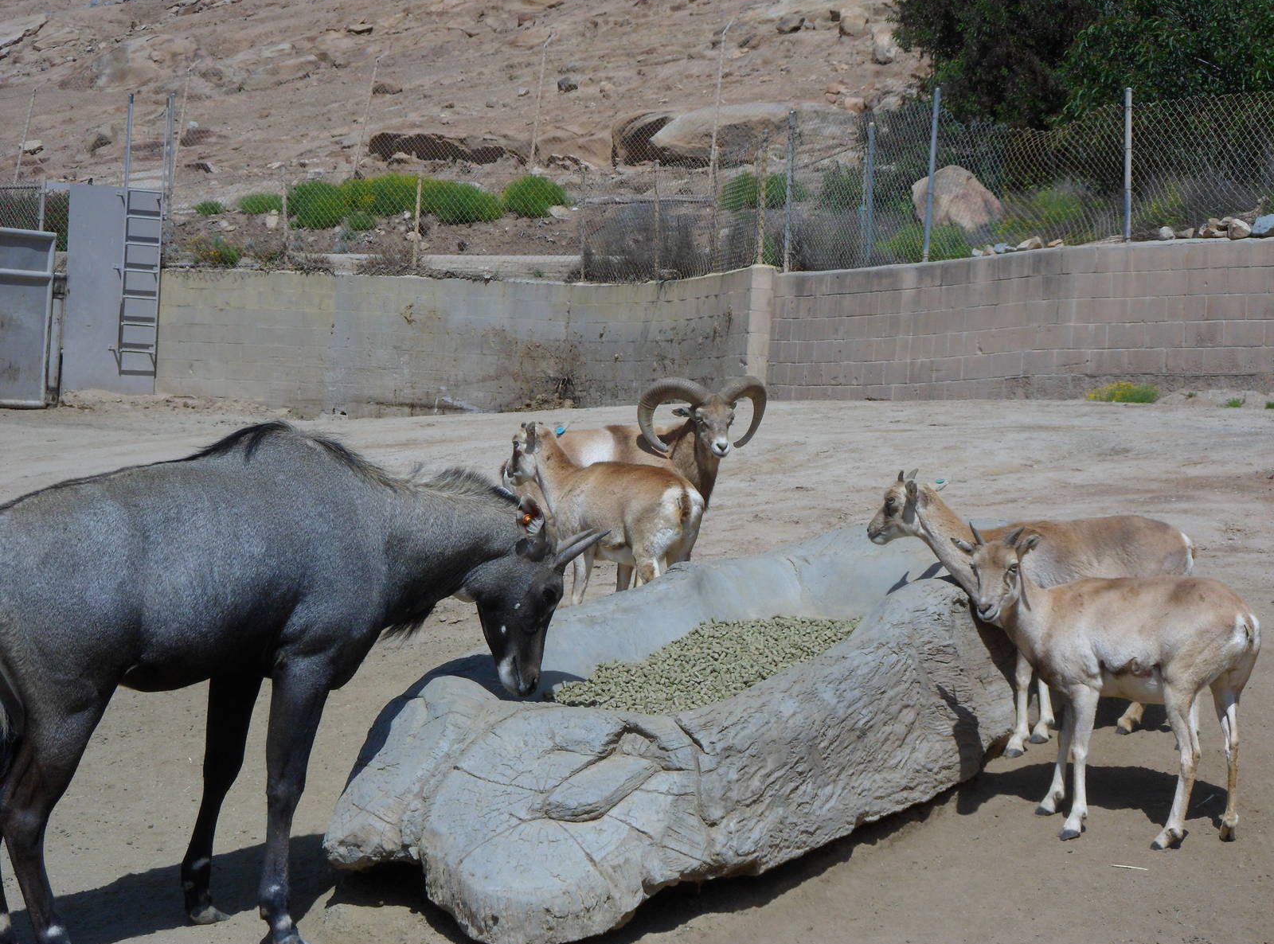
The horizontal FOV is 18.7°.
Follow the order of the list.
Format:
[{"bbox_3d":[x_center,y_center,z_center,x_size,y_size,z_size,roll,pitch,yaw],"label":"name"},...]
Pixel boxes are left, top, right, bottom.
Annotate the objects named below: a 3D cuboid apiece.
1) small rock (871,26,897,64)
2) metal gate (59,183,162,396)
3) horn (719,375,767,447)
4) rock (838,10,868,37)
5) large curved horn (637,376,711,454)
[{"bbox_3d":[4.544,-7.845,71.000,0.480,0.670,0.480,2,1,0],"label":"small rock"},{"bbox_3d":[-5.992,-2.084,44.100,1.200,2.420,0.090,2,1,-27],"label":"metal gate"},{"bbox_3d":[0.436,-0.250,15.900,0.240,0.300,0.200,2,1,-17],"label":"horn"},{"bbox_3d":[4.033,-8.354,72.000,0.560,0.520,0.500,2,1,0],"label":"rock"},{"bbox_3d":[0.153,-0.232,15.800,0.280,0.310,0.200,2,1,-17],"label":"large curved horn"}]

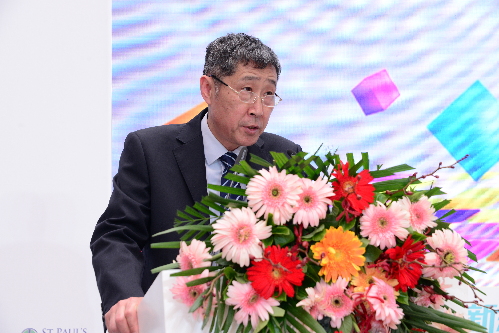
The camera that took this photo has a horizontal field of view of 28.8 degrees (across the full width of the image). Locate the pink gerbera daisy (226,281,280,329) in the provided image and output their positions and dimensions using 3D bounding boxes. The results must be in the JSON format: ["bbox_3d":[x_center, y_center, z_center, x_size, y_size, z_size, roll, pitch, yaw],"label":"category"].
[{"bbox_3d":[0.005,0.239,1.690,0.096,0.094,0.035,0,6,6],"label":"pink gerbera daisy"}]

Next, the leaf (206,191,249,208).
[{"bbox_3d":[-0.038,0.059,1.740,0.082,0.020,0.018,20,-9,9],"label":"leaf"}]

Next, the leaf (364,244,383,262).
[{"bbox_3d":[0.219,0.155,1.730,0.034,0.034,0.012,0,-11,-9],"label":"leaf"}]

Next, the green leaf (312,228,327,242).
[{"bbox_3d":[0.129,0.128,1.790,0.032,0.030,0.015,1,-3,-12],"label":"green leaf"}]

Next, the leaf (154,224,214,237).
[{"bbox_3d":[-0.120,0.115,1.740,0.112,0.014,0.022,-6,25,-12],"label":"leaf"}]

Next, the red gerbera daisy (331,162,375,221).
[{"bbox_3d":[0.191,0.044,1.800,0.083,0.096,0.035,0,-9,0],"label":"red gerbera daisy"}]

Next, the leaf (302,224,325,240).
[{"bbox_3d":[0.118,0.122,1.790,0.042,0.032,0.018,1,-3,-12],"label":"leaf"}]

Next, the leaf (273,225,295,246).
[{"bbox_3d":[0.061,0.124,1.750,0.040,0.040,0.018,0,-6,-12],"label":"leaf"}]

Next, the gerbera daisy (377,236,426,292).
[{"bbox_3d":[0.280,0.181,1.790,0.098,0.103,0.040,1,0,-22],"label":"gerbera daisy"}]

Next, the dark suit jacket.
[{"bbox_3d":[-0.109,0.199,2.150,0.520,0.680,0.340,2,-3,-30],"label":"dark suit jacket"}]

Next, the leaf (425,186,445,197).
[{"bbox_3d":[0.356,0.048,1.860,0.042,0.012,0.025,6,26,-6],"label":"leaf"}]

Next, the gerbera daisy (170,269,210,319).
[{"bbox_3d":[-0.099,0.224,1.710,0.080,0.090,0.038,0,3,21],"label":"gerbera daisy"}]

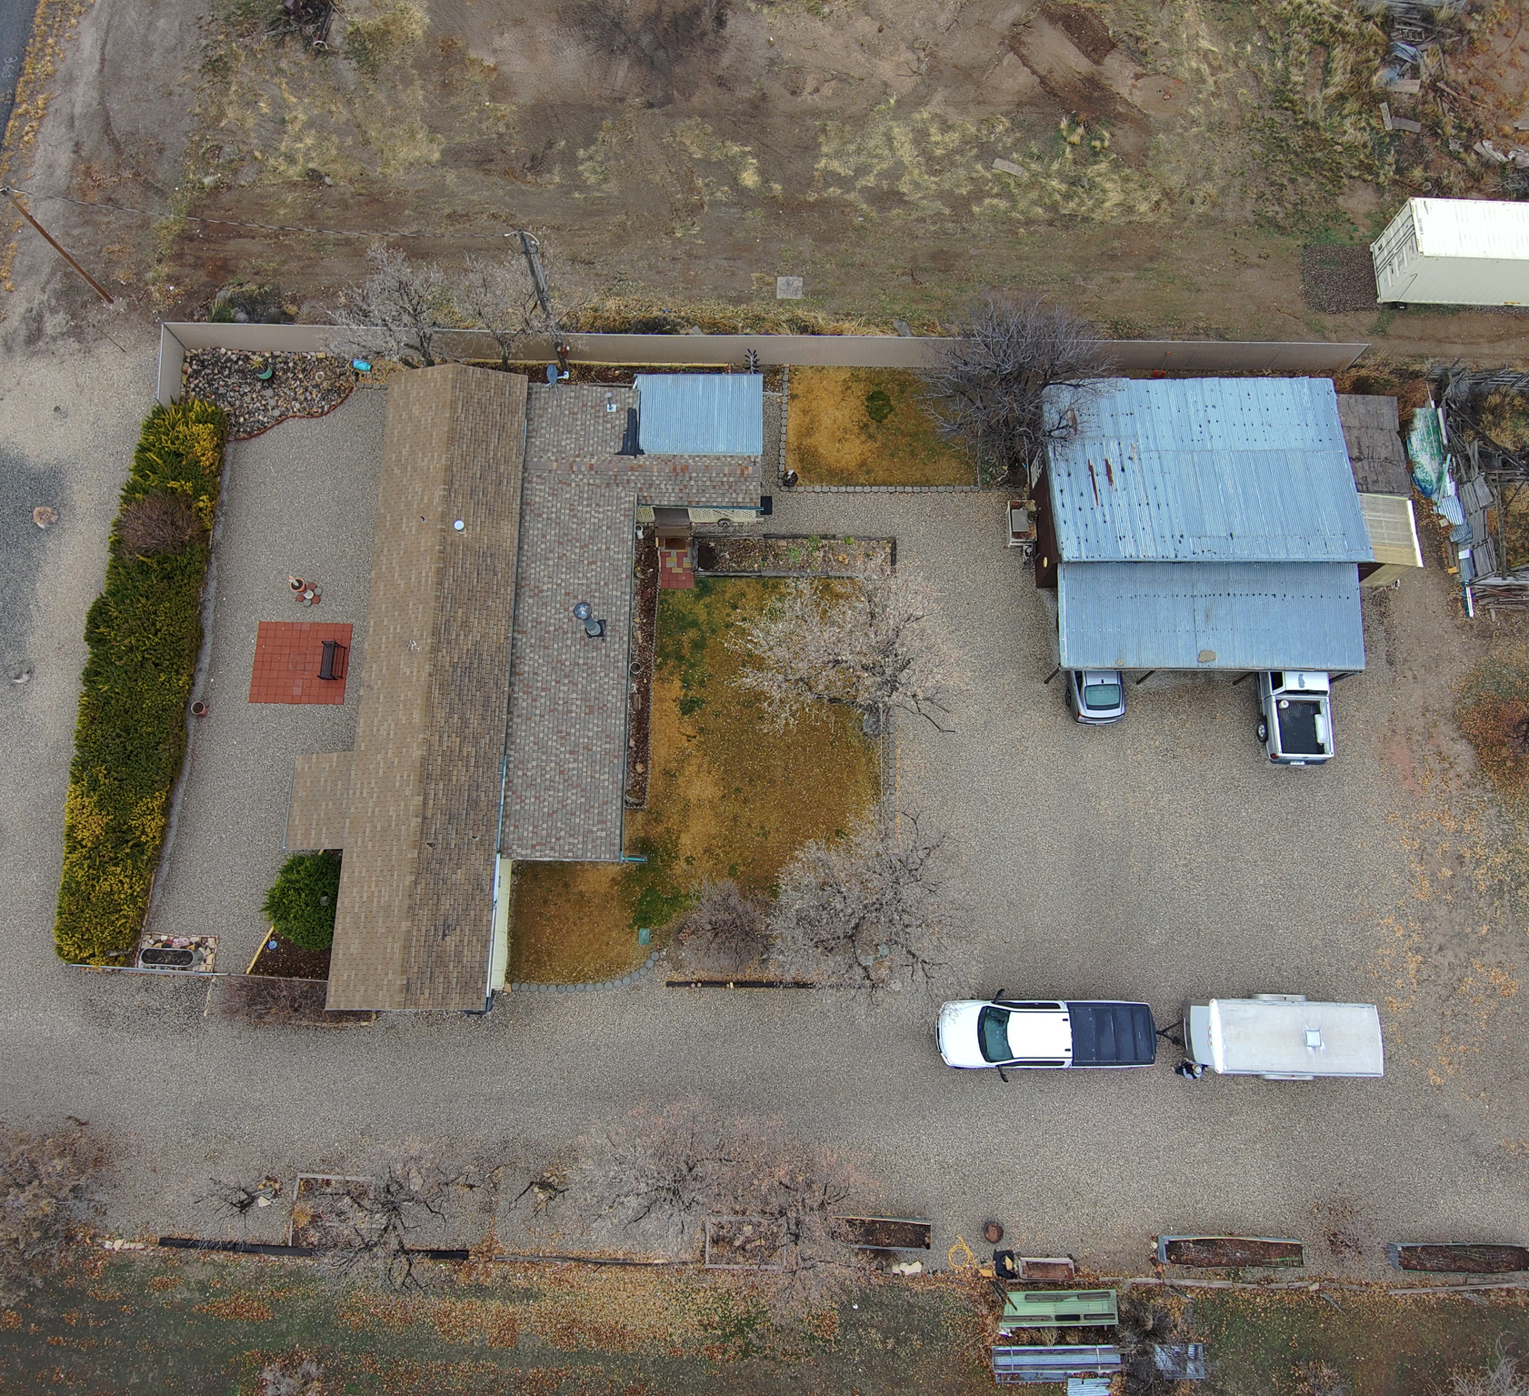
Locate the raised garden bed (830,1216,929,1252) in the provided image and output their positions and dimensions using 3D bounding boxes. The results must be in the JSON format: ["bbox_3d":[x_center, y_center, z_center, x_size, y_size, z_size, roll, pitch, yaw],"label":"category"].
[{"bbox_3d":[3.642,16.699,35.349,3.120,0.500,0.820,3,76,0],"label":"raised garden bed"}]

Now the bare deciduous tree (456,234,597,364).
[{"bbox_3d":[-8.539,-14.007,40.672,4.600,4.600,4.300,0,75,-1],"label":"bare deciduous tree"}]

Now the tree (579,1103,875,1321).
[{"bbox_3d":[-1.077,14.739,32.849,8.514,4.800,5.841,0,75,-1],"label":"tree"}]

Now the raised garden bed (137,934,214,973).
[{"bbox_3d":[-19.218,8.284,36.710,2.540,0.600,1.300,4,75,0],"label":"raised garden bed"}]

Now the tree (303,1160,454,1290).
[{"bbox_3d":[-11.236,15.348,33.146,4.356,3.500,3.564,0,75,-1],"label":"tree"}]

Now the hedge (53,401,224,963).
[{"bbox_3d":[-21.217,-0.969,38.559,2.750,1.600,19.400,1,75,-1],"label":"hedge"}]

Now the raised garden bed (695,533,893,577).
[{"bbox_3d":[1.055,-5.122,40.785,7.200,0.300,1.670,1,75,-1],"label":"raised garden bed"}]

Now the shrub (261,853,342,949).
[{"bbox_3d":[-14.642,6.593,36.575,2.970,2.400,3.150,0,76,-1],"label":"shrub"}]

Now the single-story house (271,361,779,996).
[{"bbox_3d":[-7.595,-0.620,37.517,14.950,4.000,21.250,0,75,-1],"label":"single-story house"}]

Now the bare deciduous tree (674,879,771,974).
[{"bbox_3d":[-1.356,7.362,36.429,3.030,2.700,3.020,0,76,-1],"label":"bare deciduous tree"}]

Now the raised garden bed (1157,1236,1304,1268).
[{"bbox_3d":[14.370,17.050,34.772,4.257,0.550,0.752,2,75,-1],"label":"raised garden bed"}]

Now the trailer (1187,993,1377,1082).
[{"bbox_3d":[16.122,10.656,35.440,5.494,2.550,2.455,2,75,-1],"label":"trailer"}]

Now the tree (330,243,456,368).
[{"bbox_3d":[-13.017,-13.756,40.139,4.200,5.200,4.100,0,76,-1],"label":"tree"}]

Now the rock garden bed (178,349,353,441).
[{"bbox_3d":[-18.634,-11.307,42.004,6.700,0.250,3.780,1,76,-1],"label":"rock garden bed"}]

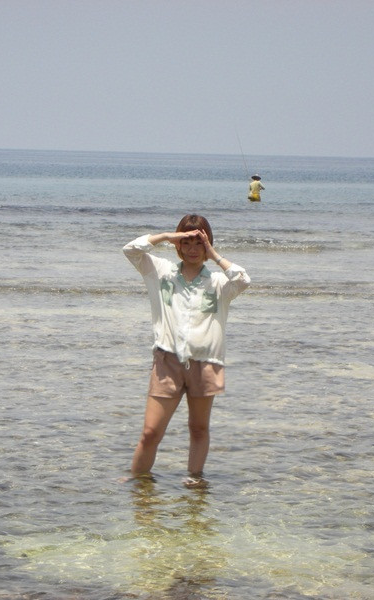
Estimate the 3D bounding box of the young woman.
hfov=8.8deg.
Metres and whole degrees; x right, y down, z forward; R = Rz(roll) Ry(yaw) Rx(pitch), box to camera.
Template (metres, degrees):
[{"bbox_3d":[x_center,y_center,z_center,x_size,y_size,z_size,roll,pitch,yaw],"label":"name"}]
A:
[{"bbox_3d":[-0.007,0.321,13.200,0.700,1.580,0.420,1,4,-2],"label":"young woman"}]

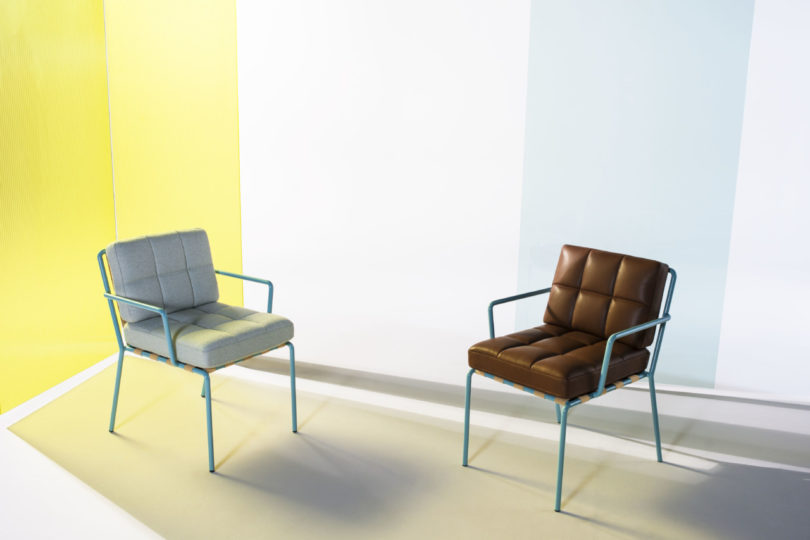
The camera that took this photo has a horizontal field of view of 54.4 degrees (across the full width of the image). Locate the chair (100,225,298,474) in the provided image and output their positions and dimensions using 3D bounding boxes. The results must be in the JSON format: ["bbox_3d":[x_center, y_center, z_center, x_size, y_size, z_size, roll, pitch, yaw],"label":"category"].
[{"bbox_3d":[-0.830,0.292,3.207,0.625,0.777,0.563,10,15,35],"label":"chair"}]

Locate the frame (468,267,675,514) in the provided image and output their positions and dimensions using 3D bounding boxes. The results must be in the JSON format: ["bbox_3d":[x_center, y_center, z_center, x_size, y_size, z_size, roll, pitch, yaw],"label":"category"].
[{"bbox_3d":[0.607,0.352,2.960,0.625,0.803,0.563,-10,16,-41],"label":"frame"}]

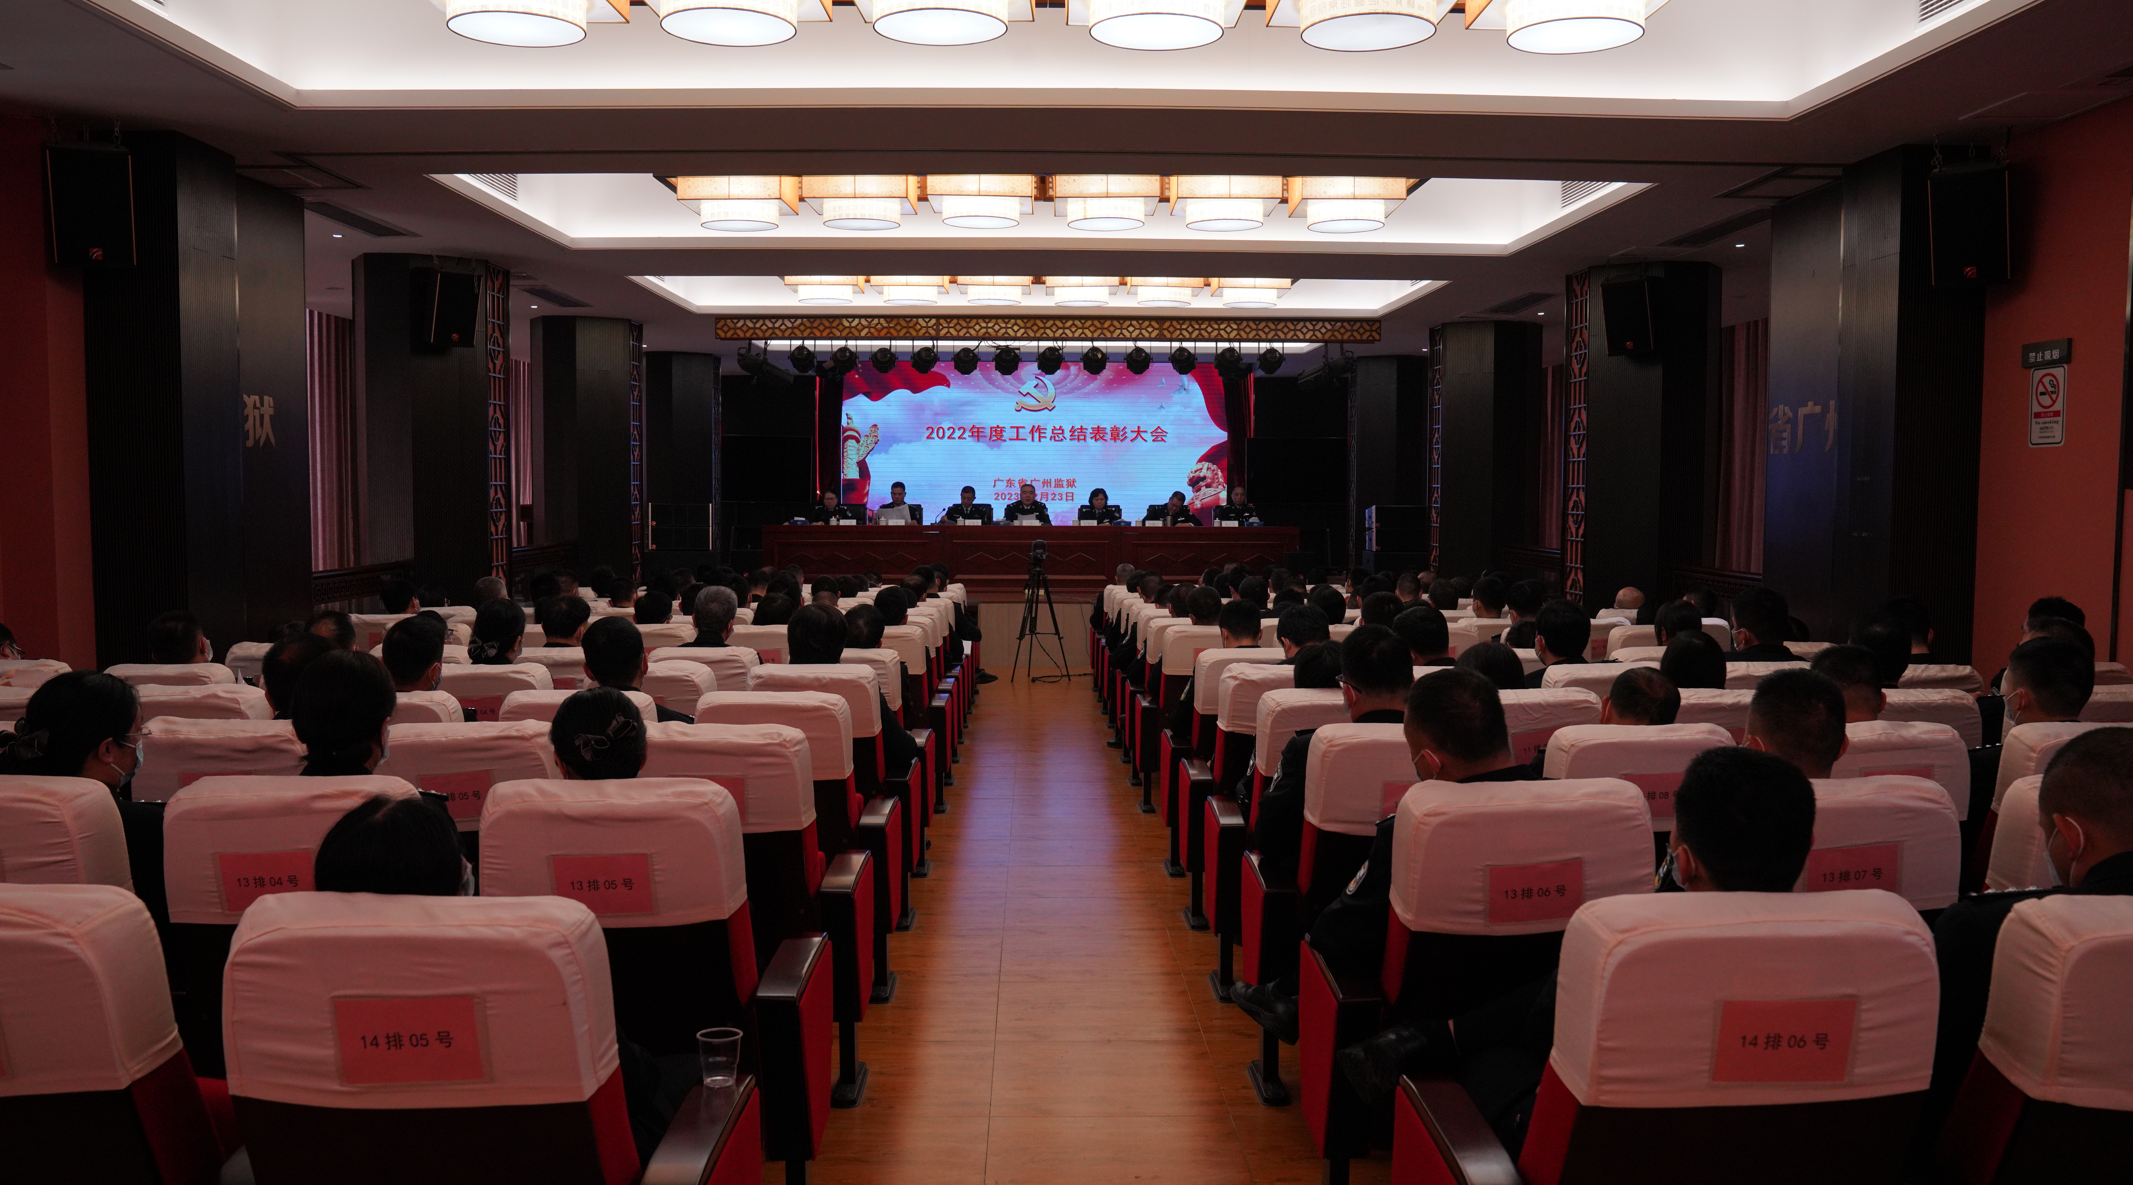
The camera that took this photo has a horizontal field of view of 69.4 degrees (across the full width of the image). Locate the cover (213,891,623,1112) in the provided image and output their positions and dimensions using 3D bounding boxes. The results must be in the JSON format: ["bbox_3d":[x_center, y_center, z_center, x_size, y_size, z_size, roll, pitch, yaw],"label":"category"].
[{"bbox_3d":[-0.854,0.528,2.062,0.465,0.260,0.150,0,12,-1],"label":"cover"}]

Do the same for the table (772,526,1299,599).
[{"bbox_3d":[-0.403,-0.384,17.810,6.127,0.770,0.600,0,4,-1],"label":"table"}]

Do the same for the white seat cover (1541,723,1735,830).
[{"bbox_3d":[1.398,0.457,3.789,0.465,0.260,0.150,0,12,-1],"label":"white seat cover"}]

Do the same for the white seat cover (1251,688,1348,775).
[{"bbox_3d":[0.813,0.428,4.654,0.465,0.260,0.150,0,12,-1],"label":"white seat cover"}]

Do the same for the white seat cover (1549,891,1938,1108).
[{"bbox_3d":[0.848,0.512,1.958,0.440,0.240,0.155,0,12,-4],"label":"white seat cover"}]

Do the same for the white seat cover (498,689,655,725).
[{"bbox_3d":[-1.460,0.430,4.654,0.465,0.260,0.150,0,12,-1],"label":"white seat cover"}]

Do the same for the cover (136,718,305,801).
[{"bbox_3d":[-2.033,0.456,3.740,0.441,0.255,0.150,0,14,-1],"label":"cover"}]

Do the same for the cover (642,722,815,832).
[{"bbox_3d":[-0.869,0.457,3.818,0.465,0.255,0.185,0,4,-1],"label":"cover"}]

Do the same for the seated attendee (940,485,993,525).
[{"bbox_3d":[-1.173,-0.641,18.229,0.580,1.221,0.700,0,4,-1],"label":"seated attendee"}]

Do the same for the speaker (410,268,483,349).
[{"bbox_3d":[-4.883,-2.231,12.150,0.370,0.590,0.380,18,13,35],"label":"speaker"}]

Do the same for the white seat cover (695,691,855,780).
[{"bbox_3d":[-0.856,0.420,4.534,0.440,0.240,0.155,0,12,2],"label":"white seat cover"}]

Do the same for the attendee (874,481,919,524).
[{"bbox_3d":[-2.034,-0.686,18.643,0.550,1.300,0.750,0,4,-1],"label":"attendee"}]

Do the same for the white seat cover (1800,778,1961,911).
[{"bbox_3d":[1.362,0.463,2.817,0.440,0.240,0.155,0,12,-4],"label":"white seat cover"}]

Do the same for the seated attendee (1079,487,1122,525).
[{"bbox_3d":[0.398,-0.611,18.516,0.520,1.260,0.700,0,4,-1],"label":"seated attendee"}]

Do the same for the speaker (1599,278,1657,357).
[{"bbox_3d":[3.969,-1.954,10.794,0.295,0.500,0.290,3,23,34],"label":"speaker"}]

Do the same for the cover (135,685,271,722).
[{"bbox_3d":[-2.649,0.425,4.644,0.441,0.255,0.150,0,14,-1],"label":"cover"}]

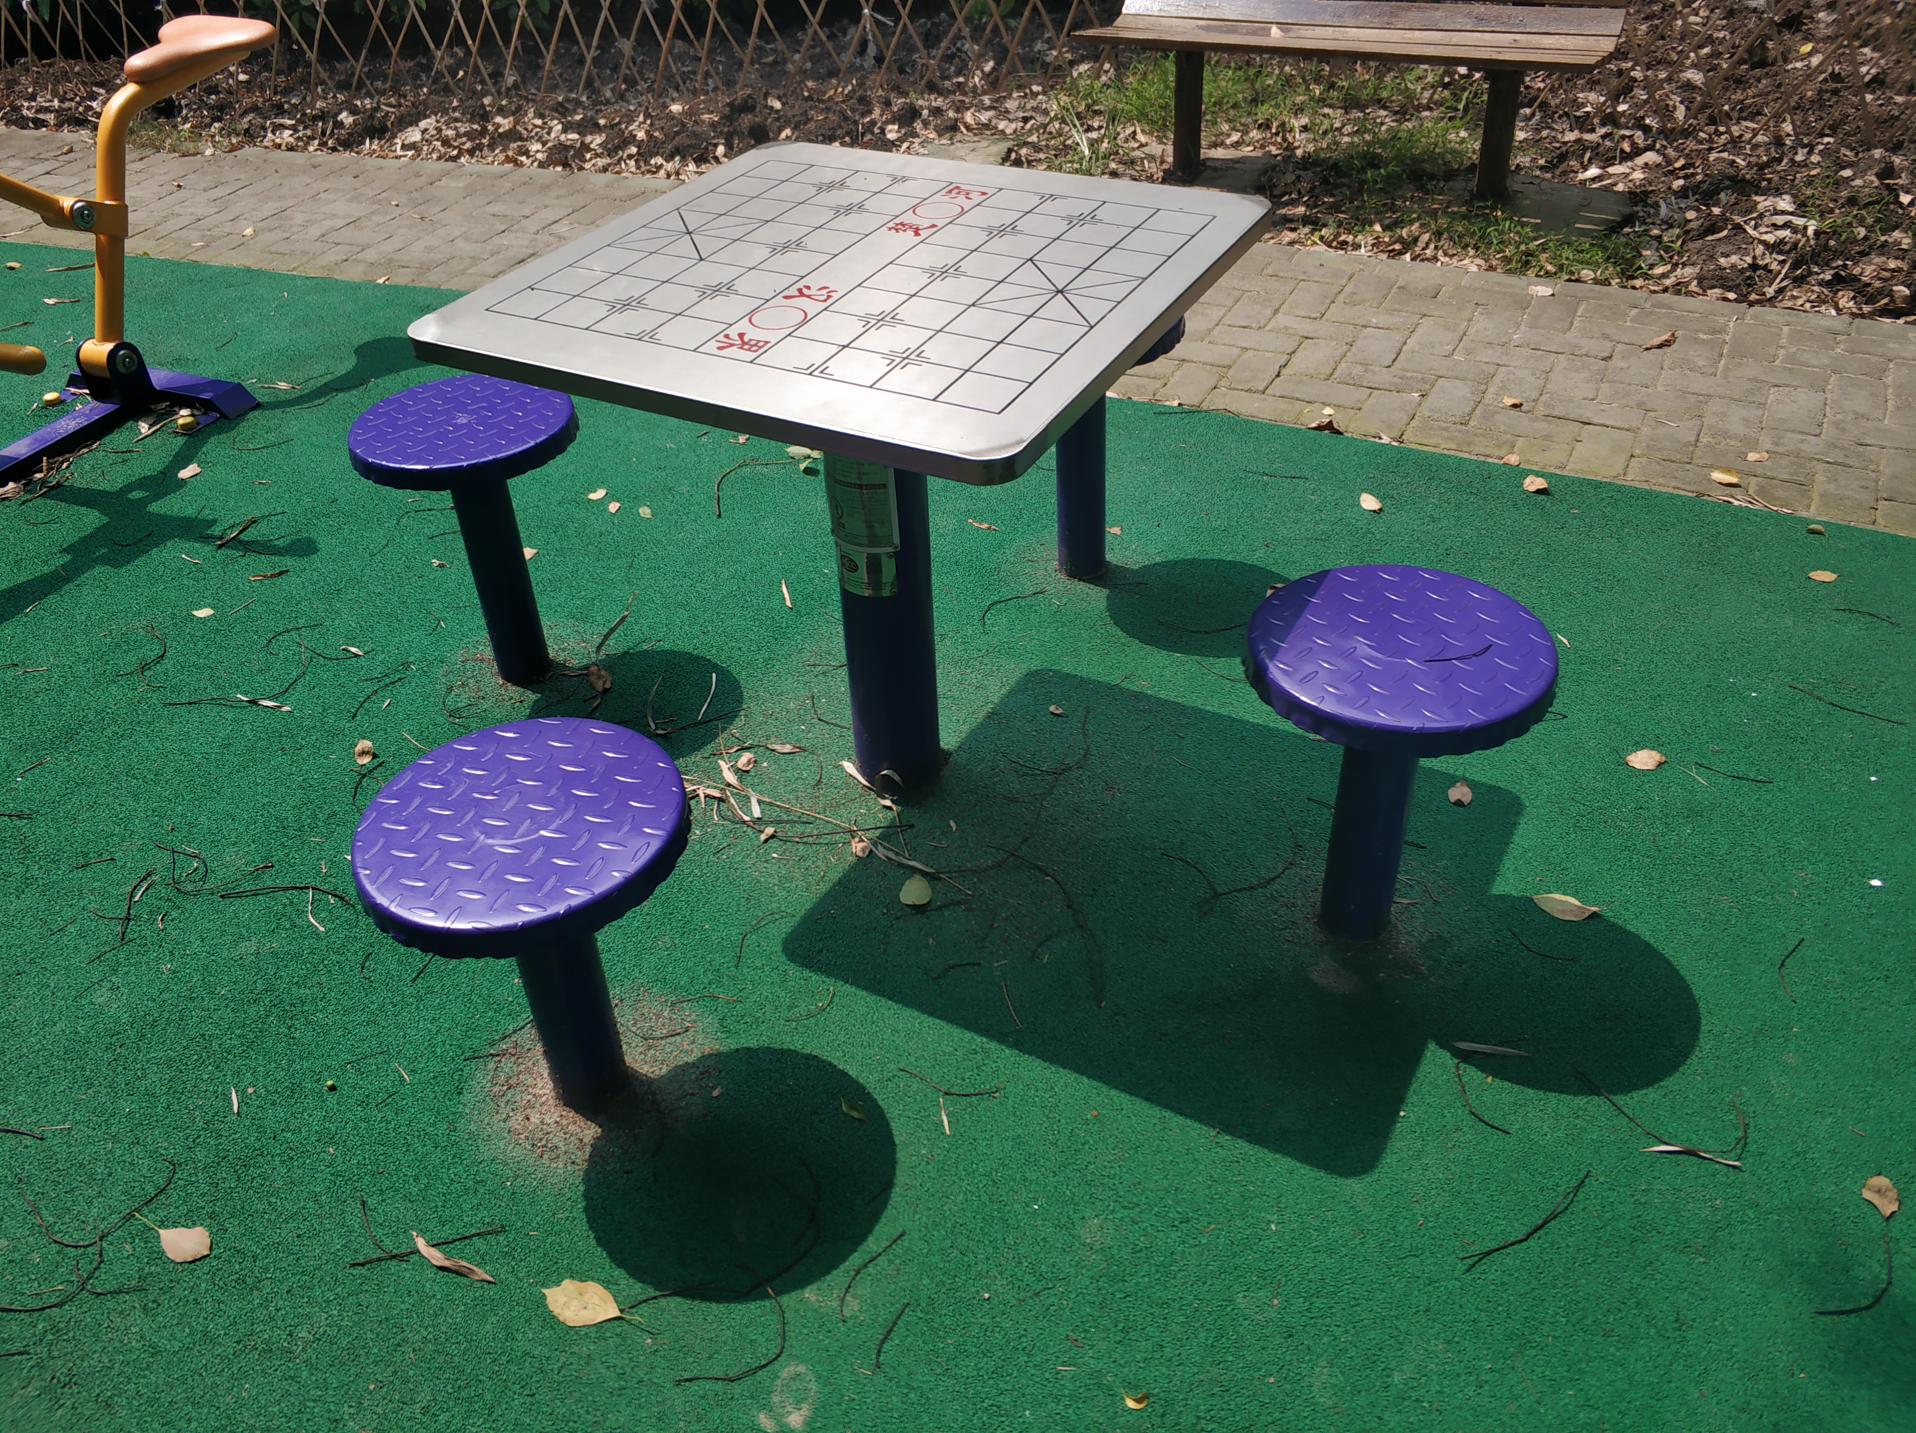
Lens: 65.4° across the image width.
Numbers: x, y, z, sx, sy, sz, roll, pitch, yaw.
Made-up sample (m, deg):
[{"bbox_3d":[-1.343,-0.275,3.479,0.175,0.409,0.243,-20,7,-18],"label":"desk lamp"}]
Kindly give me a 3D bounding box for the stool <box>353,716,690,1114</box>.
[{"bbox_3d":[-0.426,0.261,1.599,0.322,0.404,0.322,-3,37,0],"label":"stool"}]

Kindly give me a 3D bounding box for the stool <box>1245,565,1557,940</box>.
[{"bbox_3d":[0.487,0.088,1.742,0.322,0.422,0.322,-3,37,0],"label":"stool"}]

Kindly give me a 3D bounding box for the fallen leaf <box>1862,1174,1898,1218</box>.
[{"bbox_3d":[0.932,0.485,1.508,0.034,0.014,0.055,11,39,18],"label":"fallen leaf"}]

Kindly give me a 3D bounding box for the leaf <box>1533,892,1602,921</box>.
[{"bbox_3d":[0.758,0.238,1.859,0.081,0.014,0.045,9,38,15],"label":"leaf"}]

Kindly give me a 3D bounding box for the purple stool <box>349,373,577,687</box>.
[{"bbox_3d":[-0.709,-0.254,2.292,0.322,0.442,0.322,-3,37,0],"label":"purple stool"}]

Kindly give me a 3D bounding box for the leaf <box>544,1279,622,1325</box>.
[{"bbox_3d":[-0.375,0.585,1.486,0.090,0.010,0.050,10,38,16],"label":"leaf"}]

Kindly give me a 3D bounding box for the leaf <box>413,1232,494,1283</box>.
[{"bbox_3d":[-0.521,0.560,1.530,0.124,0.012,0.018,17,41,25],"label":"leaf"}]

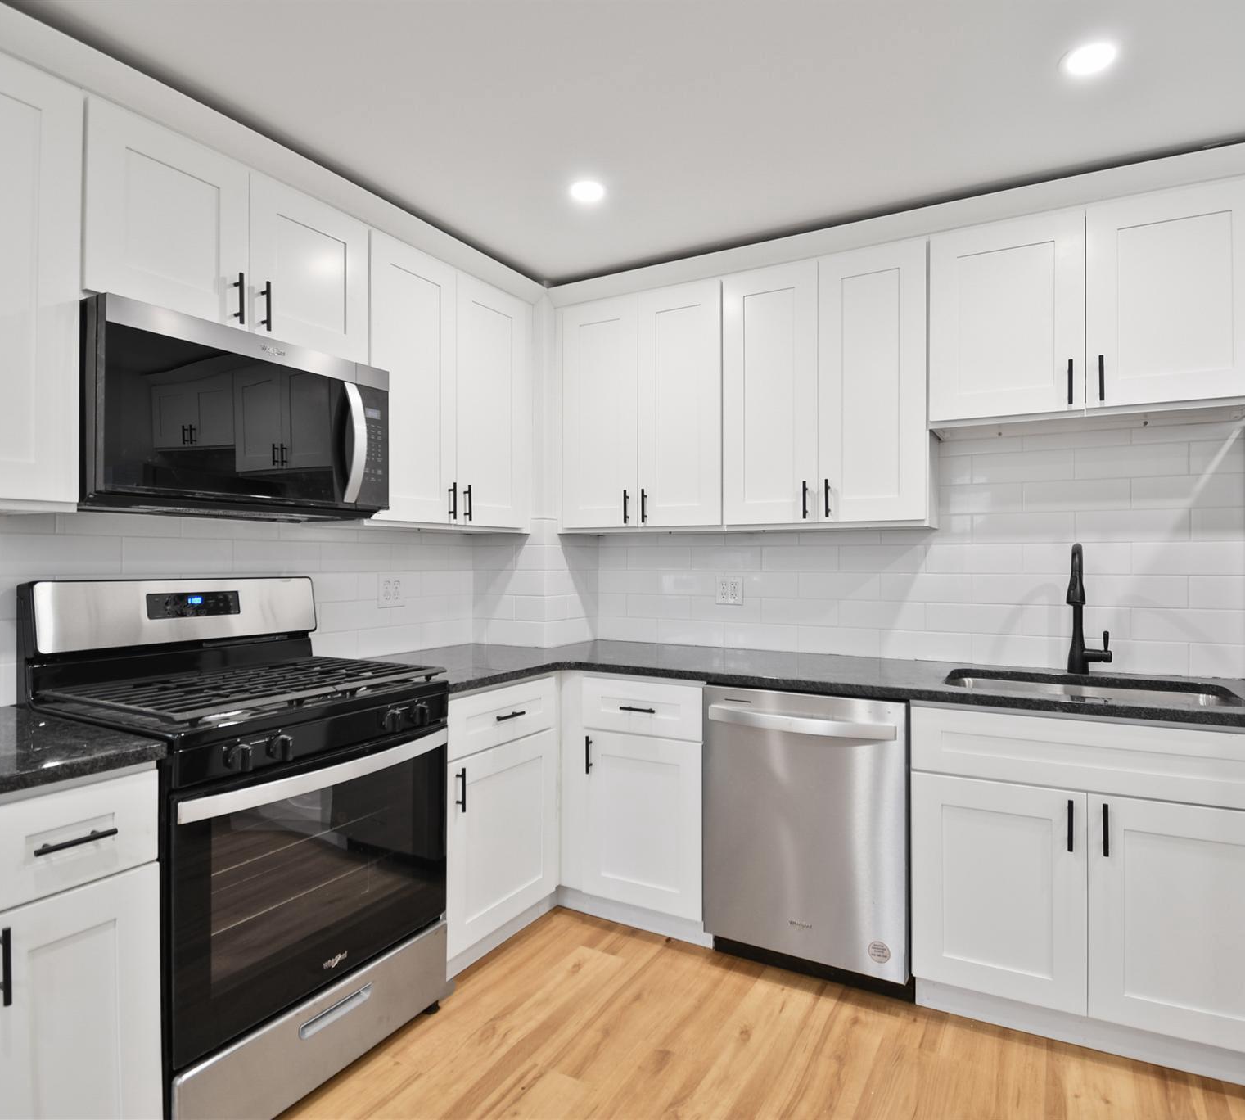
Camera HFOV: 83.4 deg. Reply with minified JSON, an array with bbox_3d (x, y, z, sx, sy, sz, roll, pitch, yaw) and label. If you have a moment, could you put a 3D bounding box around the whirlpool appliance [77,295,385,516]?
[{"bbox_3d":[-1.071,-0.349,1.887,0.410,0.420,0.760,0,0,29],"label":"whirlpool appliance"}]

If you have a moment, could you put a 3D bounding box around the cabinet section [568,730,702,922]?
[{"bbox_3d":[0.177,0.882,2.644,0.500,0.577,0.610,0,1,26],"label":"cabinet section"}]

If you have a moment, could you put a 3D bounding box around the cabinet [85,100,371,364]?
[{"bbox_3d":[-1.134,-0.808,1.955,0.335,0.441,0.760,0,0,32],"label":"cabinet"}]

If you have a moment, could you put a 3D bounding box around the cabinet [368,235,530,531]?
[{"bbox_3d":[-0.722,-0.568,2.617,0.335,0.922,0.806,0,0,32],"label":"cabinet"}]

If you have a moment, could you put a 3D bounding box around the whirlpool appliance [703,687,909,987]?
[{"bbox_3d":[0.657,0.807,2.357,0.603,0.803,0.624,0,0,26],"label":"whirlpool appliance"}]

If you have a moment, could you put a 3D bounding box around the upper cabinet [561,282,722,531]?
[{"bbox_3d":[0.116,-0.568,2.848,0.706,0.922,0.324,0,0,26],"label":"upper cabinet"}]

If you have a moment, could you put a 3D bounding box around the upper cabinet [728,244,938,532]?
[{"bbox_3d":[0.742,-0.567,2.538,0.691,0.922,0.324,0,0,26],"label":"upper cabinet"}]

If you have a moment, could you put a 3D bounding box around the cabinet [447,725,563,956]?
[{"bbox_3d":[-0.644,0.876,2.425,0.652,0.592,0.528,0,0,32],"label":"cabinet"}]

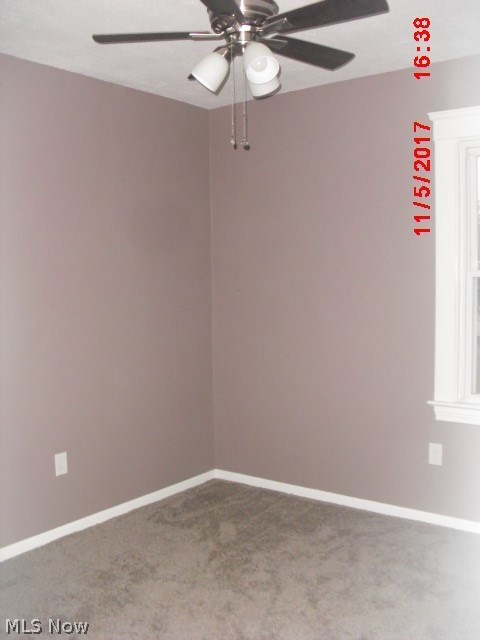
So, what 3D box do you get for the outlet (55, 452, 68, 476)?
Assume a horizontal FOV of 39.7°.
[{"bbox_3d":[-0.925,0.745,3.440,0.010,0.115,0.071,2,5,37],"label":"outlet"}]

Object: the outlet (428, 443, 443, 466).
[{"bbox_3d":[1.030,0.708,3.510,0.071,0.115,0.010,2,5,37],"label":"outlet"}]

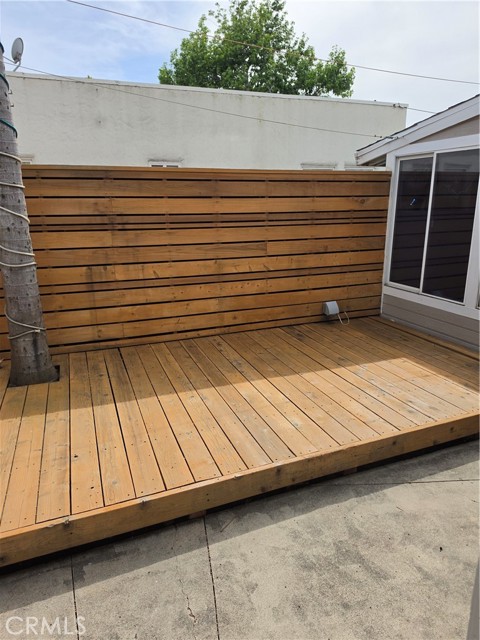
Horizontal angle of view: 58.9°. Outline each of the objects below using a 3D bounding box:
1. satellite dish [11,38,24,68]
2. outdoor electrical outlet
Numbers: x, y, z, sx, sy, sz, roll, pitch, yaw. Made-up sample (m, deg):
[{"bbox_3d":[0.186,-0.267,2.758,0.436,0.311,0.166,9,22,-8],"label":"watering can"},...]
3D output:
[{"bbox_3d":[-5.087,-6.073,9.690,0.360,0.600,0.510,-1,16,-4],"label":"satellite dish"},{"bbox_3d":[1.004,-0.132,4.695,0.130,0.145,0.112,-6,18,-20],"label":"outdoor electrical outlet"}]

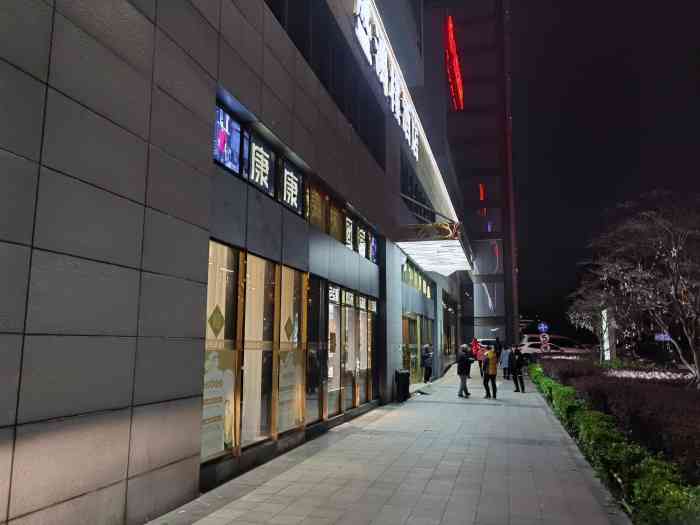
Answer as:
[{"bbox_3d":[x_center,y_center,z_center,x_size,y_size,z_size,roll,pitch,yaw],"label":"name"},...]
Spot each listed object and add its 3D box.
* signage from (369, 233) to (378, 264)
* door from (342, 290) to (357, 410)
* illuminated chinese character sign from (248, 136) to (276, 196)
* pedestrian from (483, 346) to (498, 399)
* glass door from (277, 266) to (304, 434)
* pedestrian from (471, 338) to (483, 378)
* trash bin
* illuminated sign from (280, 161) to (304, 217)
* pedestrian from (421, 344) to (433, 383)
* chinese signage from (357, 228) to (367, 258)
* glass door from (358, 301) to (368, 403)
[{"bbox_3d":[0.660,-0.430,15.300,0.100,0.680,0.980,-2,-9,16],"label":"signage"},{"bbox_3d":[-0.006,1.898,11.970,0.100,2.550,1.100,-2,-9,16],"label":"door"},{"bbox_3d":[-1.370,-1.490,8.600,0.100,0.700,0.950,-2,-9,16],"label":"illuminated chinese character sign"},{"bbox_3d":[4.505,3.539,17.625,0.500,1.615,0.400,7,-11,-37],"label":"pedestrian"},{"bbox_3d":[-1.000,1.470,9.310,0.100,2.680,1.100,-2,-9,16],"label":"glass door"},{"bbox_3d":[6.465,4.984,28.019,0.550,1.750,0.420,-2,-9,16],"label":"pedestrian"},{"bbox_3d":[1.525,3.586,15.924,0.400,0.955,0.400,-2,-9,16],"label":"trash bin"},{"bbox_3d":[-0.995,-1.254,9.212,0.120,0.750,0.900,-2,-9,16],"label":"illuminated sign"},{"bbox_3d":[3.336,4.412,23.923,0.420,1.595,0.480,-1,-9,6],"label":"pedestrian"},{"bbox_3d":[0.290,-0.480,14.100,0.100,0.660,0.900,-2,-9,16],"label":"chinese signage"},{"bbox_3d":[0.331,2.169,13.120,0.100,2.380,0.950,-2,-9,16],"label":"glass door"}]

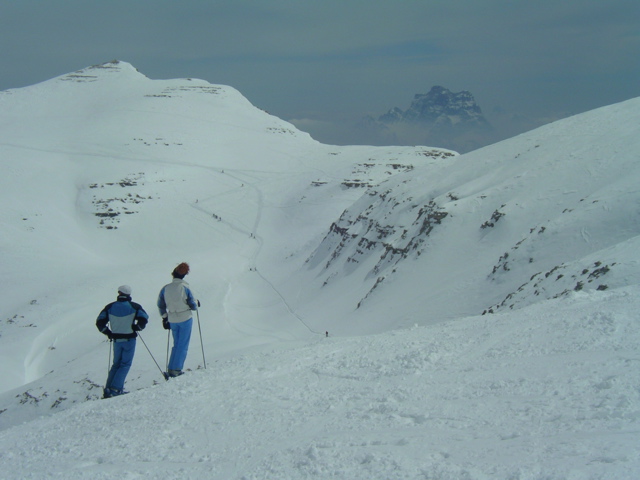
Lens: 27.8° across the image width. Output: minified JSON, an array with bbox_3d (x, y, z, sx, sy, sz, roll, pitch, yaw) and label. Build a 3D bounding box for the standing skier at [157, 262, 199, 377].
[{"bbox_3d":[-2.213,1.239,20.100,0.600,1.750,0.480,1,5,15],"label":"standing skier"}]

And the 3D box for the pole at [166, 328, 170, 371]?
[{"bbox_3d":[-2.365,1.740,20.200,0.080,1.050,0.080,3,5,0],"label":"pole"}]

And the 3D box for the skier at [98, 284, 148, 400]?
[{"bbox_3d":[-3.052,1.569,20.000,0.760,1.740,0.520,1,5,8],"label":"skier"}]

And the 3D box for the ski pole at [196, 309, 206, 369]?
[{"bbox_3d":[-1.842,1.491,20.200,0.080,1.100,0.080,-7,5,0],"label":"ski pole"}]

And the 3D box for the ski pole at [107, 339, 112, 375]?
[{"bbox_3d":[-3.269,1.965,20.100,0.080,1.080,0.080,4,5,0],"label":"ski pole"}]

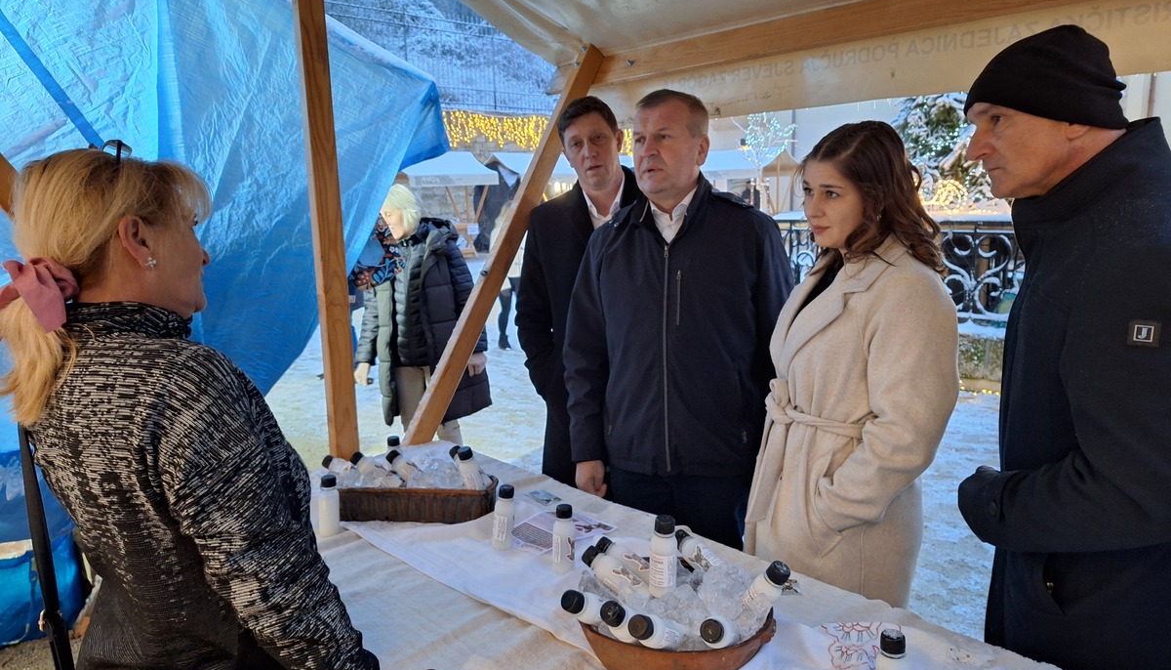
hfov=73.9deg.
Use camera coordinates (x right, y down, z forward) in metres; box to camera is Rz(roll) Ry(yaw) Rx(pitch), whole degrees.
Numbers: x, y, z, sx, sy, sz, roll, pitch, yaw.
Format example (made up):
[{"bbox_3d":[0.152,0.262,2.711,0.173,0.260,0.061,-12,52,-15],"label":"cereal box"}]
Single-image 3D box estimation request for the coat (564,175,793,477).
[{"bbox_3d":[0.227,-0.023,1.960,0.570,0.750,0.300,2,10,20],"label":"coat"}]

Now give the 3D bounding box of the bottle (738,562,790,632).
[{"bbox_3d":[0.244,0.372,1.092,0.041,0.124,0.041,33,19,21],"label":"bottle"}]

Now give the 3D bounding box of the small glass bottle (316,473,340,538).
[{"bbox_3d":[-0.557,0.367,1.675,0.042,0.127,0.042,-1,10,0],"label":"small glass bottle"}]

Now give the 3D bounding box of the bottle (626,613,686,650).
[{"bbox_3d":[0.112,0.413,1.056,0.127,0.042,0.042,35,0,-34],"label":"bottle"}]

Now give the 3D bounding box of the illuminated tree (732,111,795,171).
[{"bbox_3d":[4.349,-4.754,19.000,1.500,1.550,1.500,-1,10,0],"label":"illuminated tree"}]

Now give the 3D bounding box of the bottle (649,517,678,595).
[{"bbox_3d":[0.118,0.332,1.177,0.041,0.124,0.041,1,10,6],"label":"bottle"}]

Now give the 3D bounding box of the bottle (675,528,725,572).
[{"bbox_3d":[0.190,0.368,1.295,0.124,0.041,0.041,36,-9,44],"label":"bottle"}]

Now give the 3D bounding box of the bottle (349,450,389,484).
[{"bbox_3d":[-0.491,0.317,1.836,0.127,0.042,0.042,32,0,-14],"label":"bottle"}]

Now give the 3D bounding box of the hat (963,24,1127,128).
[{"bbox_3d":[0.708,-0.398,1.200,0.220,0.150,0.180,2,10,18],"label":"hat"}]

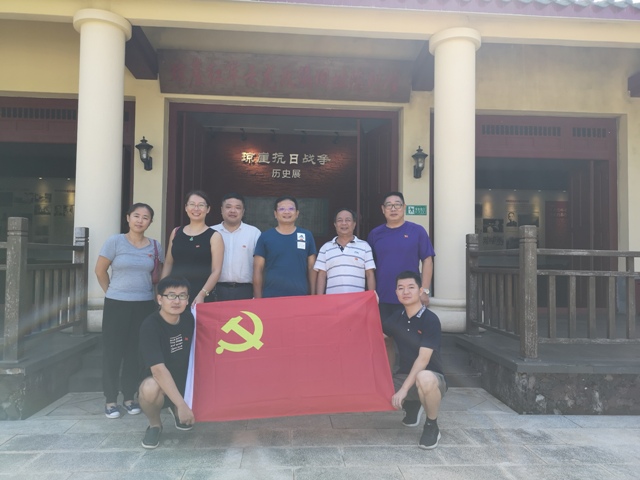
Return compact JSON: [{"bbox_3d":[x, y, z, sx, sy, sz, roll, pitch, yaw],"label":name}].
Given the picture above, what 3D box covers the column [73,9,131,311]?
[{"bbox_3d":[-2.485,-0.793,5.635,0.630,3.390,0.630,1,-2,-4],"label":"column"}]

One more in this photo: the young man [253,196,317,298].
[{"bbox_3d":[-0.281,0.510,3.949,0.500,1.700,0.290,1,-2,-3],"label":"young man"}]

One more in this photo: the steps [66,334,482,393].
[{"bbox_3d":[-0.359,1.171,4.804,3.673,0.374,0.680,1,-2,-4],"label":"steps"}]

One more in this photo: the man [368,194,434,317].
[{"bbox_3d":[0.648,0.488,4.020,0.530,1.770,0.310,0,-2,10],"label":"man"}]

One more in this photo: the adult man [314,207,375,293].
[{"bbox_3d":[0.207,0.539,4.210,0.500,1.606,0.300,1,-2,2],"label":"adult man"}]

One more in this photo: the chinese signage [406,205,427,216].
[{"bbox_3d":[1.408,-0.428,7.254,0.309,0.143,0.020,1,-2,-4],"label":"chinese signage"}]

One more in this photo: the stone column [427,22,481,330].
[{"bbox_3d":[1.607,-0.686,5.964,0.680,3.480,0.680,1,-2,-4],"label":"stone column"}]

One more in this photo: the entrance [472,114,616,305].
[{"bbox_3d":[3.073,-0.422,7.553,2.957,3.037,0.270,1,-2,-4],"label":"entrance"}]

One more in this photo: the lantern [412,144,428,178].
[{"bbox_3d":[1.442,-1.112,7.156,0.217,0.448,0.270,1,-2,-4],"label":"lantern"}]

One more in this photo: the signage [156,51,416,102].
[{"bbox_3d":[-0.466,-2.381,7.300,3.660,0.590,0.080,0,20,-4],"label":"signage"}]

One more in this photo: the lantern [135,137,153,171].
[{"bbox_3d":[-2.416,-1.185,6.874,0.235,0.476,0.270,1,-2,-4],"label":"lantern"}]

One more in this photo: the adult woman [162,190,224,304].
[{"bbox_3d":[-0.954,0.490,3.779,0.470,1.710,0.320,1,-2,-6],"label":"adult woman"}]

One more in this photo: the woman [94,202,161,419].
[{"bbox_3d":[-1.474,0.527,3.858,0.500,1.630,0.330,1,-2,-13],"label":"woman"}]

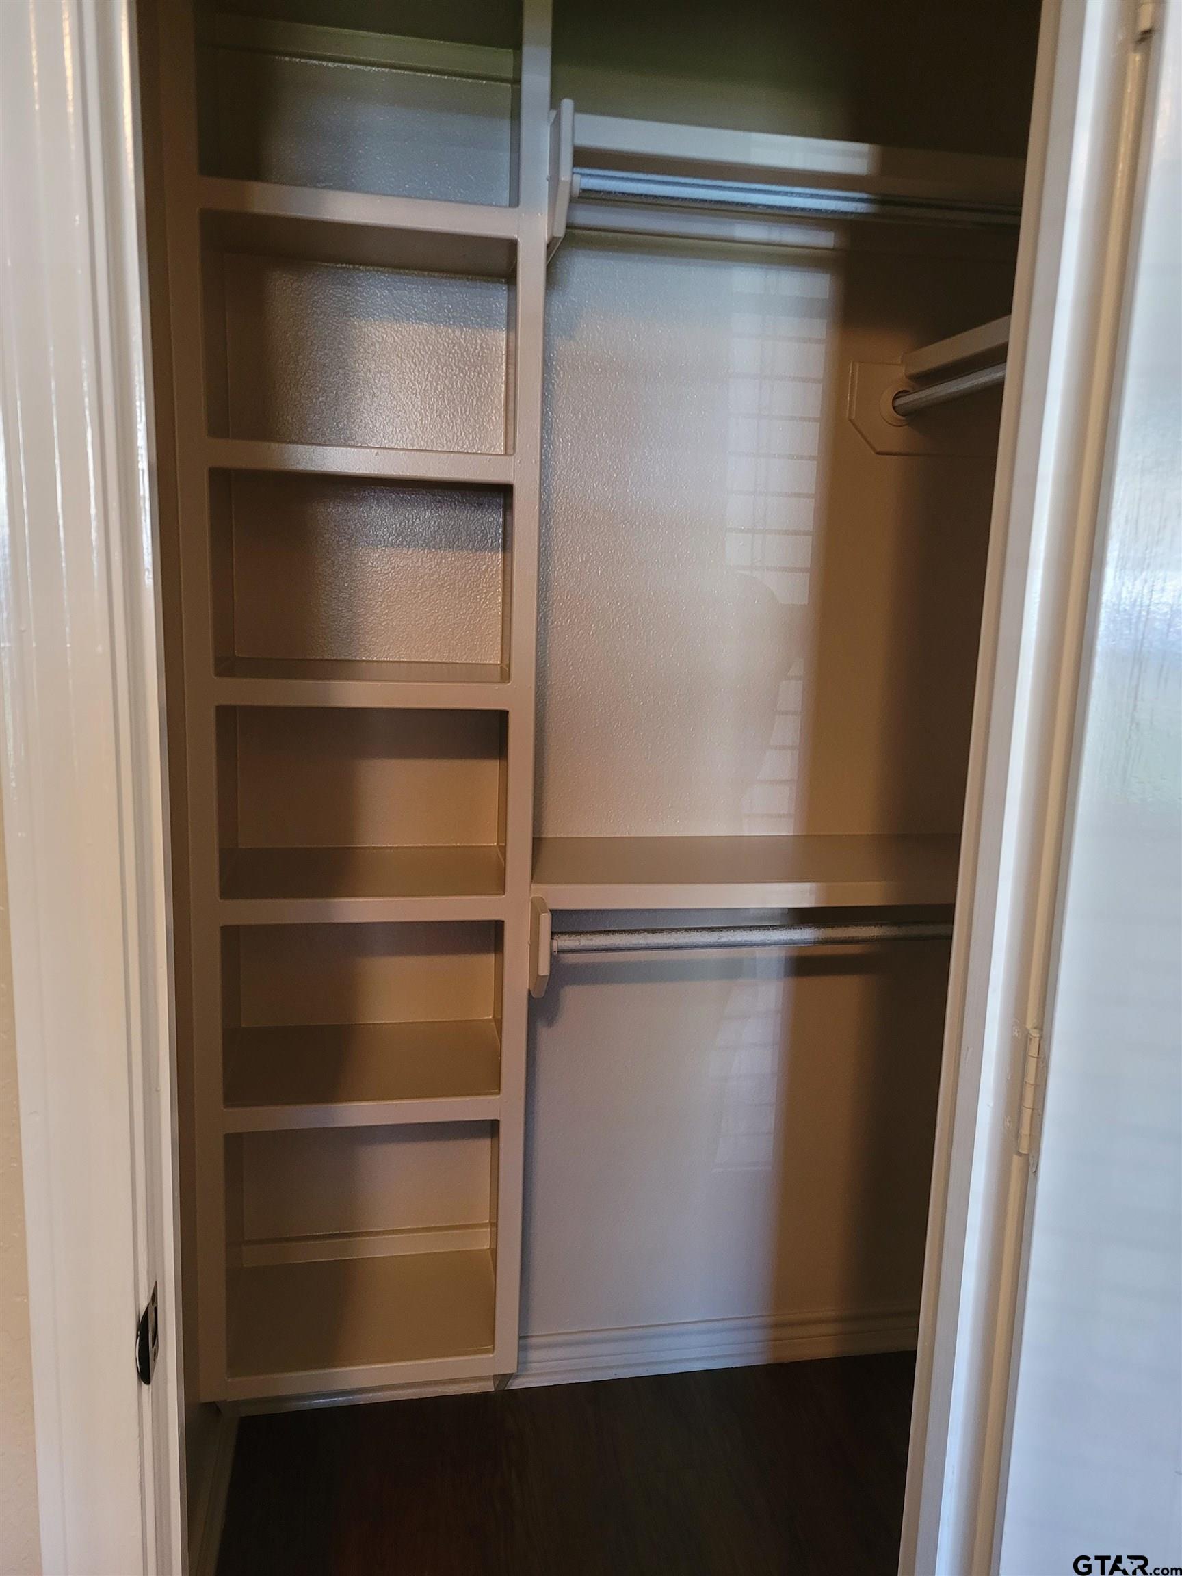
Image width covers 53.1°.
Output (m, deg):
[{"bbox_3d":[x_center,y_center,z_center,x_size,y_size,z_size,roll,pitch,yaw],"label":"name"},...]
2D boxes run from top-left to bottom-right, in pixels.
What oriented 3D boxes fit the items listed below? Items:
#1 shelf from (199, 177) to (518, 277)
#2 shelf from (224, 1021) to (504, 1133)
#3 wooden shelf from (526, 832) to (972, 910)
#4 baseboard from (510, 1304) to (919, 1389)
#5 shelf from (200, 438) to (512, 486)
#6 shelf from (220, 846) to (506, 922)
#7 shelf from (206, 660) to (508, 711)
[{"bbox_3d":[-0.319,-0.781,1.686,0.417,0.039,0.307,0,11,-11],"label":"shelf"},{"bbox_3d":[-0.363,0.460,1.924,0.417,0.039,0.307,0,11,-11],"label":"shelf"},{"bbox_3d":[0.333,0.135,1.991,0.919,0.039,0.310,0,11,-11],"label":"wooden shelf"},{"bbox_3d":[0.272,1.088,2.319,0.919,0.099,0.018,0,11,-11],"label":"baseboard"},{"bbox_3d":[-0.330,-0.469,1.746,0.417,0.039,0.307,0,11,-11],"label":"shelf"},{"bbox_3d":[-0.352,0.148,1.864,0.417,0.039,0.307,0,11,-11],"label":"shelf"},{"bbox_3d":[-0.341,-0.161,1.805,0.417,0.039,0.307,0,11,-11],"label":"shelf"}]

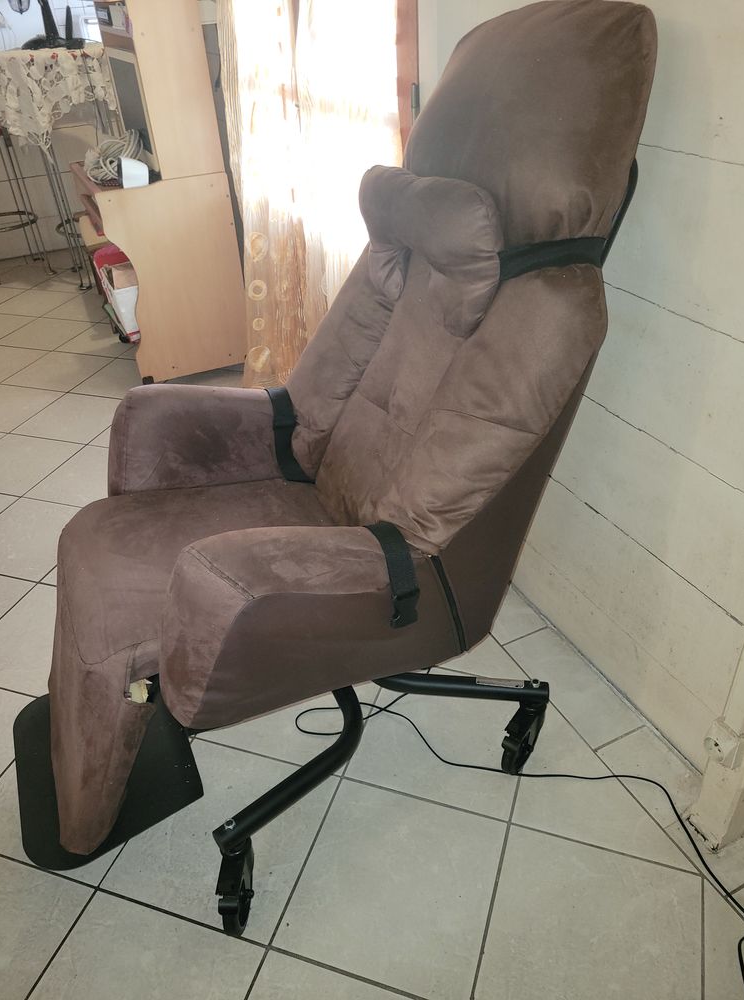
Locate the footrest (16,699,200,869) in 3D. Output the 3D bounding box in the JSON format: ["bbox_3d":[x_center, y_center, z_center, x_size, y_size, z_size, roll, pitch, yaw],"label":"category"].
[{"bbox_3d":[-0.512,0.487,1.423,0.310,0.035,0.410,-17,37,-19],"label":"footrest"}]

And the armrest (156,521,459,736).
[{"bbox_3d":[-0.064,0.181,1.068,0.435,0.254,0.155,-5,32,-26],"label":"armrest"}]

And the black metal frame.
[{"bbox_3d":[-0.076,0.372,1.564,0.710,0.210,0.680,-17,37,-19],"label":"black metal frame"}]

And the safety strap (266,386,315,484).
[{"bbox_3d":[-0.168,-0.136,1.542,0.080,0.220,0.090,-17,37,-19],"label":"safety strap"}]

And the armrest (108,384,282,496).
[{"bbox_3d":[-0.325,-0.123,1.524,0.415,0.235,0.150,-5,32,-26],"label":"armrest"}]

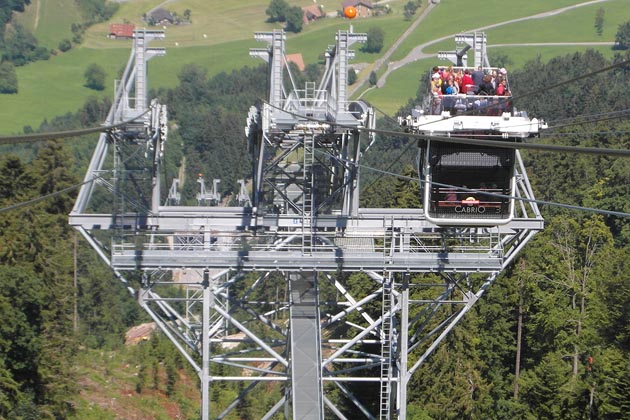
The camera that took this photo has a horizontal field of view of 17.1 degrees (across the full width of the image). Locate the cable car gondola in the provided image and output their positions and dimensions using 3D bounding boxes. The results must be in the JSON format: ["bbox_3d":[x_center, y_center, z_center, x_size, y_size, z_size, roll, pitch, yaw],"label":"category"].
[{"bbox_3d":[5.661,-2.214,75.000,4.900,4.700,4.000,0,20,-3],"label":"cable car gondola"}]

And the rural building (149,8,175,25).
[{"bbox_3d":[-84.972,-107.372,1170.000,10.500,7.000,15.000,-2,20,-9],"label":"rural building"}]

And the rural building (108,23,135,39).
[{"bbox_3d":[-99.267,-92.169,1080.000,13.200,6.800,11.500,1,20,-2],"label":"rural building"}]

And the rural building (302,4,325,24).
[{"bbox_3d":[-2.134,-104.010,1120.000,10.500,7.200,11.500,10,22,22],"label":"rural building"}]

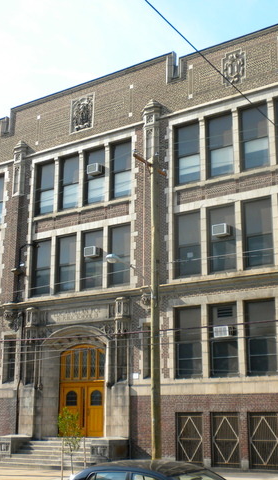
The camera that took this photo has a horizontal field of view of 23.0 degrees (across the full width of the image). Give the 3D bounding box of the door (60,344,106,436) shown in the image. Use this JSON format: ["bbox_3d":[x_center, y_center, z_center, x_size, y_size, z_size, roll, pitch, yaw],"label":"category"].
[{"bbox_3d":[-2.694,7.024,32.168,2.987,4.287,0.500,-10,-18,34],"label":"door"}]

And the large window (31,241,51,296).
[{"bbox_3d":[-4.808,1.405,34.282,1.230,2.780,0.200,-10,-18,34],"label":"large window"}]

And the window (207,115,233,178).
[{"bbox_3d":[3.622,-4.154,30.352,1.340,2.930,0.250,-10,-18,34],"label":"window"}]

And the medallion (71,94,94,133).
[{"bbox_3d":[-2.900,-6.420,34.697,1.480,1.820,0.180,-10,-18,34],"label":"medallion"}]

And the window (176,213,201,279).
[{"bbox_3d":[2.196,0.211,29.438,1.309,2.852,0.220,-10,-18,34],"label":"window"}]

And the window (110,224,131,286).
[{"bbox_3d":[-0.818,0.724,31.498,1.230,2.780,0.200,-10,-18,34],"label":"window"}]

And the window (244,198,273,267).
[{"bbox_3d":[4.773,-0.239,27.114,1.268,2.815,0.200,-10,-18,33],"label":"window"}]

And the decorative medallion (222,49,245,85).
[{"bbox_3d":[4.217,-7.735,30.624,1.235,1.702,0.200,-10,-18,34],"label":"decorative medallion"}]

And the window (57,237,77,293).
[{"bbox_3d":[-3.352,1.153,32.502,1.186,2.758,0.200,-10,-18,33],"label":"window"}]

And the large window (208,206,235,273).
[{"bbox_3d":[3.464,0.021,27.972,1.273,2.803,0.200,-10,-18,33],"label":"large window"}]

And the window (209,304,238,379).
[{"bbox_3d":[3.489,4.005,27.451,1.309,2.914,0.220,-10,-18,34],"label":"window"}]

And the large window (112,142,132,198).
[{"bbox_3d":[-0.822,-3.379,33.398,1.320,2.930,0.250,-10,-18,34],"label":"large window"}]

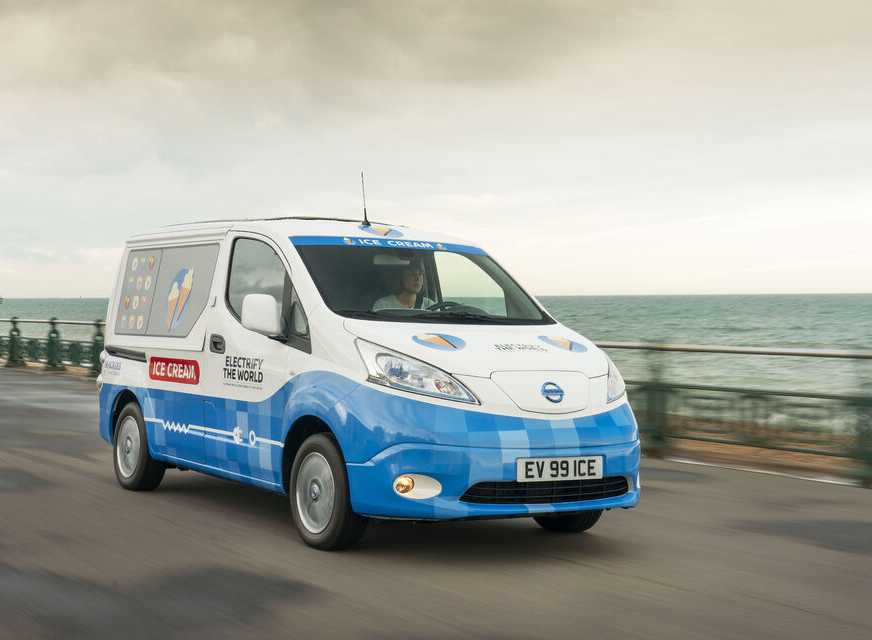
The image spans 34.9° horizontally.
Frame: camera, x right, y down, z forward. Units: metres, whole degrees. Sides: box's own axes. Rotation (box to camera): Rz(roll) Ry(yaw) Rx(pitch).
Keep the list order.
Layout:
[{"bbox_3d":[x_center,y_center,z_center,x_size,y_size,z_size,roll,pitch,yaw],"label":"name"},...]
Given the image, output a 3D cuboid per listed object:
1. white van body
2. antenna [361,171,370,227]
[{"bbox_3d":[-0.568,0.245,8.535,1.820,1.850,4.560,1,0,-32],"label":"white van body"},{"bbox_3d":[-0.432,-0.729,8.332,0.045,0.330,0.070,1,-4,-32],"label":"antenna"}]

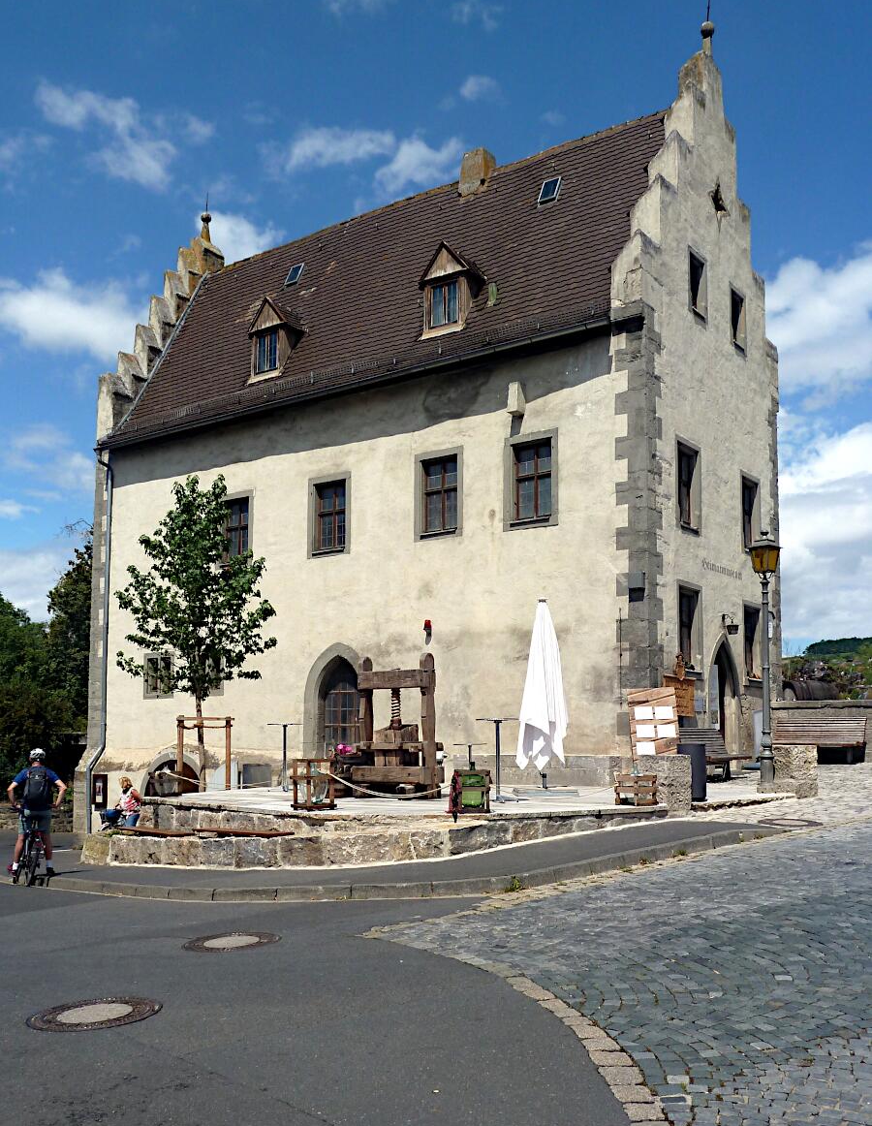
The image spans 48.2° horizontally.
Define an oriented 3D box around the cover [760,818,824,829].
[{"bbox_3d":[4.490,3.280,12.300,0.770,0.040,0.770,1,-8,0],"label":"cover"}]

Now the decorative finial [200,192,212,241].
[{"bbox_3d":[-6.331,-9.517,26.800,0.290,1.450,0.290,-1,-10,0],"label":"decorative finial"}]

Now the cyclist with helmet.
[{"bbox_3d":[-5.547,3.471,13.644,0.760,1.730,0.500,4,-10,-24],"label":"cyclist with helmet"}]

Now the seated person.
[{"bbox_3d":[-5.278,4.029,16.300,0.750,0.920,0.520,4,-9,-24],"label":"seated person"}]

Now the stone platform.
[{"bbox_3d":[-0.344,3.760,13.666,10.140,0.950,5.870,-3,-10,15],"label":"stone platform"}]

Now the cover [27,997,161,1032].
[{"bbox_3d":[-2.062,2.723,5.880,0.770,0.040,0.770,-2,-10,0],"label":"cover"}]

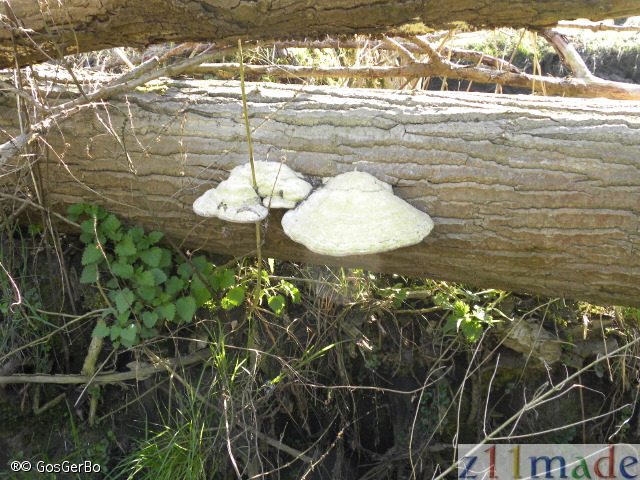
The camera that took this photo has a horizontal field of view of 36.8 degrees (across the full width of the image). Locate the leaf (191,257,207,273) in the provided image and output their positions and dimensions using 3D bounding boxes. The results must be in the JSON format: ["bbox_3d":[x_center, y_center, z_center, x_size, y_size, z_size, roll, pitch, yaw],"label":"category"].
[{"bbox_3d":[-0.294,0.060,2.340,0.040,0.044,0.016,0,-15,0],"label":"leaf"}]

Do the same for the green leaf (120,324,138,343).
[{"bbox_3d":[-0.444,0.221,2.240,0.041,0.049,0.016,0,-15,0],"label":"green leaf"}]

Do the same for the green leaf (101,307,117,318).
[{"bbox_3d":[-0.497,0.173,2.280,0.038,0.018,0.033,0,60,0],"label":"green leaf"}]

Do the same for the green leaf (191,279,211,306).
[{"bbox_3d":[-0.259,0.114,2.080,0.045,0.014,0.066,-3,60,-8],"label":"green leaf"}]

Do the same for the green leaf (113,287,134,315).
[{"bbox_3d":[-0.454,0.144,2.240,0.044,0.062,0.018,0,-15,0],"label":"green leaf"}]

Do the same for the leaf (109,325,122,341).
[{"bbox_3d":[-0.479,0.216,2.250,0.030,0.041,0.017,18,-27,2],"label":"leaf"}]

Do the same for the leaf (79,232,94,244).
[{"bbox_3d":[-0.576,-0.003,2.380,0.037,0.032,0.016,0,-20,0],"label":"leaf"}]

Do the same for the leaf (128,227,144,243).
[{"bbox_3d":[-0.441,-0.013,2.310,0.038,0.042,0.017,6,-27,-3],"label":"leaf"}]

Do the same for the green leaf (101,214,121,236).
[{"bbox_3d":[-0.458,-0.032,2.100,0.044,0.014,0.051,0,60,0],"label":"green leaf"}]

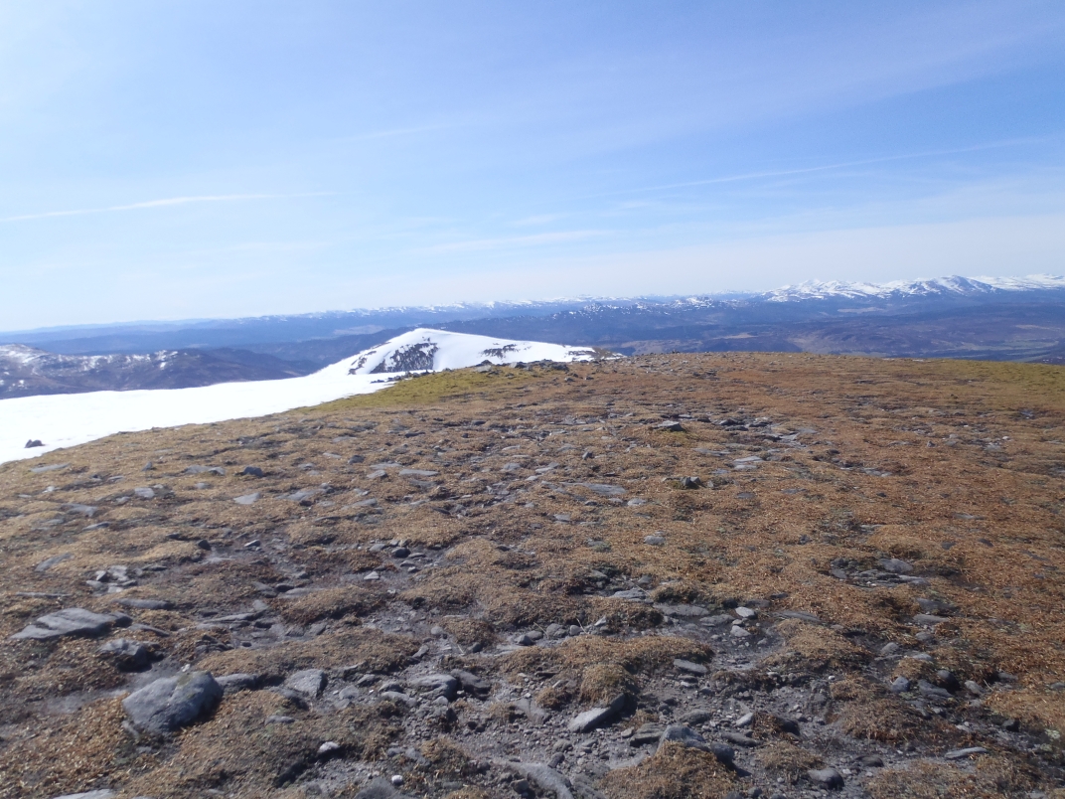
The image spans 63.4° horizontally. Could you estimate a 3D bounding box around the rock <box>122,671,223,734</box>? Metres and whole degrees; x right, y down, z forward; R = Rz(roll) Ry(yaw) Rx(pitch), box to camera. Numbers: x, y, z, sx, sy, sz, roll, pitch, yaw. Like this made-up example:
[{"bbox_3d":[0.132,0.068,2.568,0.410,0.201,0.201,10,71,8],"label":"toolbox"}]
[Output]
[{"bbox_3d":[-1.578,1.321,3.781,0.388,0.161,0.263,-6,6,-32],"label":"rock"}]

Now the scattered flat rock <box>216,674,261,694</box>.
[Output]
[{"bbox_3d":[-1.388,1.337,4.048,0.201,0.054,0.117,-3,5,-5],"label":"scattered flat rock"}]

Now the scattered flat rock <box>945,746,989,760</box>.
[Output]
[{"bbox_3d":[1.580,1.286,3.139,0.154,0.025,0.061,-4,5,-15],"label":"scattered flat rock"}]

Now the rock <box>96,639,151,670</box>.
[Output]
[{"bbox_3d":[-2.108,1.314,4.445,0.224,0.123,0.157,-1,5,10],"label":"rock"}]

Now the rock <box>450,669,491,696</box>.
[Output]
[{"bbox_3d":[-0.285,1.293,3.943,0.191,0.071,0.117,1,6,35],"label":"rock"}]

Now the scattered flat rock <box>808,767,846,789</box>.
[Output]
[{"bbox_3d":[1.016,1.312,2.984,0.120,0.045,0.079,-1,5,15],"label":"scattered flat rock"}]

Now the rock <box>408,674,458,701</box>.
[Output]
[{"bbox_3d":[-0.451,1.302,3.902,0.216,0.071,0.144,-2,5,0],"label":"rock"}]

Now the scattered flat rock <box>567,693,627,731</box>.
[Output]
[{"bbox_3d":[0.267,1.291,3.567,0.269,0.078,0.133,-7,7,-42],"label":"scattered flat rock"}]

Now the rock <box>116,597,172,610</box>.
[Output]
[{"bbox_3d":[-2.457,1.293,5.460,0.329,0.051,0.161,-2,5,5],"label":"rock"}]

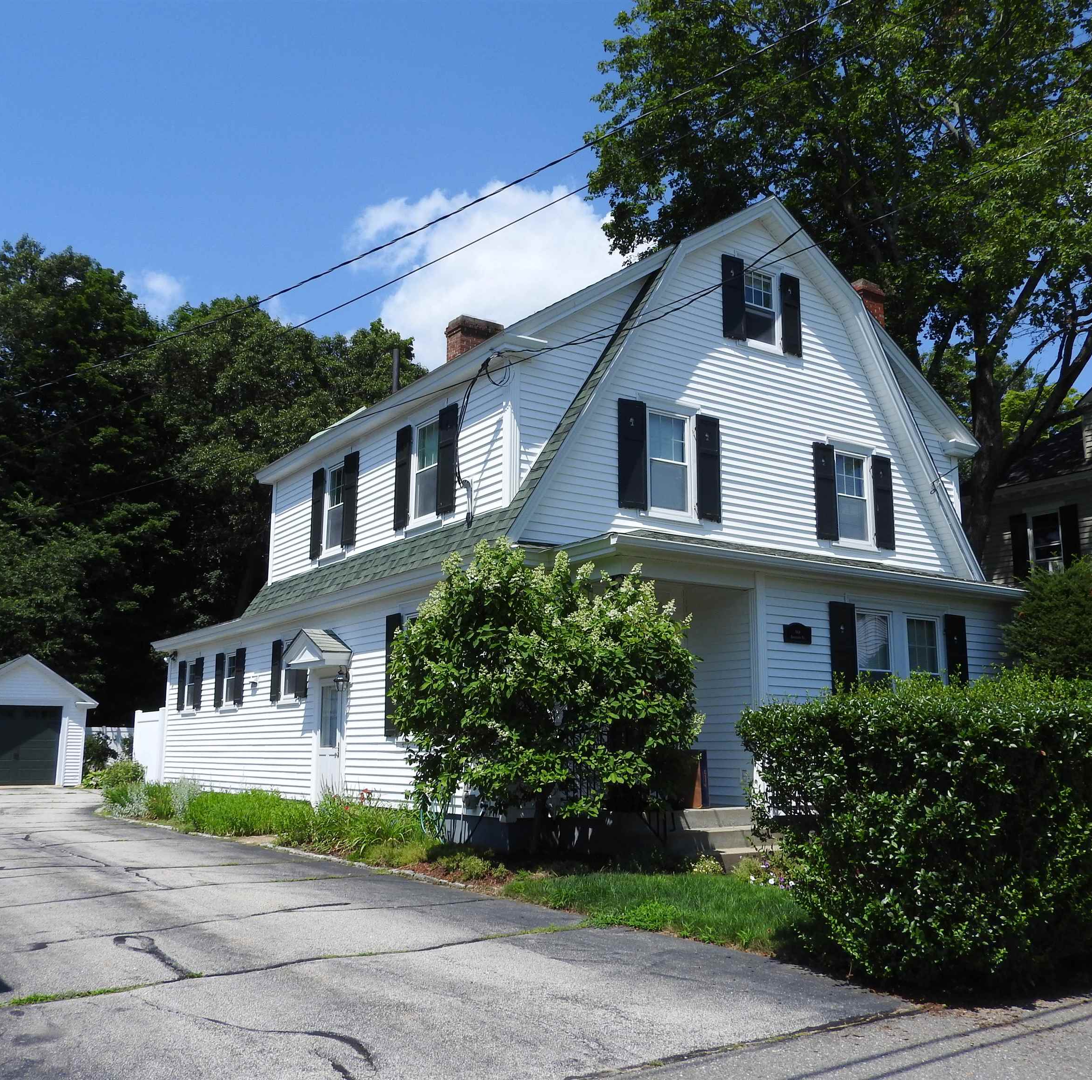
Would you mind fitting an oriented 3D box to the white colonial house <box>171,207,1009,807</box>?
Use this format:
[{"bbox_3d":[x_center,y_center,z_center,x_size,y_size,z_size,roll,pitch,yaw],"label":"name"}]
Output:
[{"bbox_3d":[-0.139,0.402,20.665,9.190,8.810,14.910,8,-13,-33],"label":"white colonial house"}]

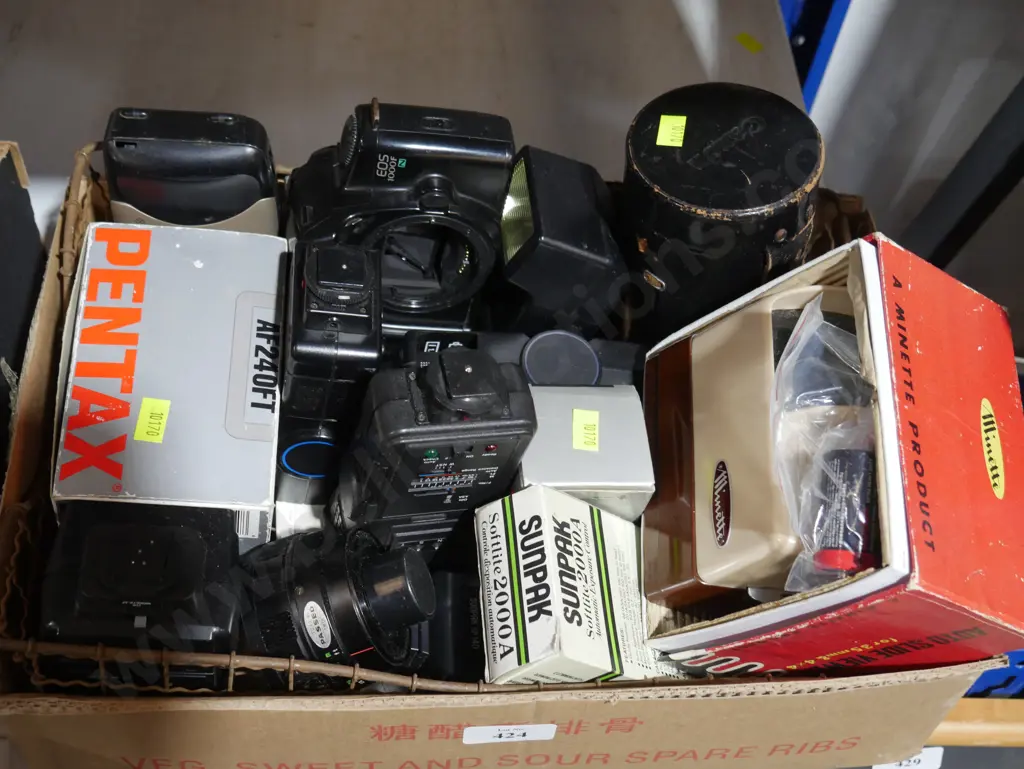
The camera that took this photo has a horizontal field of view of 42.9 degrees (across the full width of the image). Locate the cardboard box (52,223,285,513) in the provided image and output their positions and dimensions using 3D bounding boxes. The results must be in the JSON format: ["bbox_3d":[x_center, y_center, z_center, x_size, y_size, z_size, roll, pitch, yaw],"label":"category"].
[{"bbox_3d":[-0.158,0.007,0.620,0.092,0.075,0.142,3,60,-11],"label":"cardboard box"}]

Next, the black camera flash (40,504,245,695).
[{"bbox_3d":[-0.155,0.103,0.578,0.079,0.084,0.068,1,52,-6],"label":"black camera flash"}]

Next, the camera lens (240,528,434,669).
[{"bbox_3d":[-0.068,0.089,0.522,0.072,0.061,0.061,-25,53,15],"label":"camera lens"}]

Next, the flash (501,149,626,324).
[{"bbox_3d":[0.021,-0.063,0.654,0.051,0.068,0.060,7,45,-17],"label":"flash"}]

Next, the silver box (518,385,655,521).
[{"bbox_3d":[0.034,0.050,0.639,0.059,0.090,0.060,-2,53,-2],"label":"silver box"}]

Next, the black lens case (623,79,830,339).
[{"bbox_3d":[0.102,-0.070,0.684,0.096,0.145,0.096,0,53,0],"label":"black lens case"}]

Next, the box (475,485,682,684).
[{"bbox_3d":[0.036,0.104,0.612,0.040,0.106,0.081,-27,54,32],"label":"box"}]

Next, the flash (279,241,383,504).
[{"bbox_3d":[-0.083,-0.009,0.580,0.042,0.116,0.058,5,53,-13],"label":"flash"}]

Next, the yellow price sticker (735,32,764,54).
[{"bbox_3d":[0.175,-0.252,0.960,0.012,0.001,0.022,-29,58,-20],"label":"yellow price sticker"}]

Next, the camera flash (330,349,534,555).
[{"bbox_3d":[-0.037,0.018,0.559,0.070,0.110,0.055,-3,59,-16],"label":"camera flash"}]

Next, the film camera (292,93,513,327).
[{"bbox_3d":[-0.062,-0.072,0.654,0.100,0.148,0.067,4,48,-11],"label":"film camera"}]

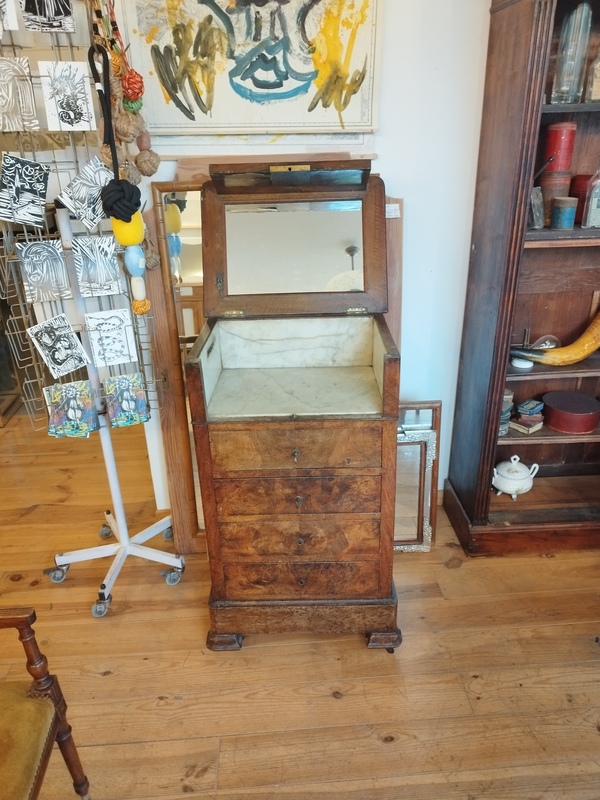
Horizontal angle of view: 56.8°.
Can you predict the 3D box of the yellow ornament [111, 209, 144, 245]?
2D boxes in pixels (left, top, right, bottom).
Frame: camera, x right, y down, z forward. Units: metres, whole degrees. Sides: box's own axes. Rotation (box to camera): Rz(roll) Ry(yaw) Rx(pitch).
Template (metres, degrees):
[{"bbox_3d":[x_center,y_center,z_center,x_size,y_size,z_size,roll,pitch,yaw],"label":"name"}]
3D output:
[{"bbox_3d":[-0.457,-0.458,1.470,0.084,0.099,0.084,-2,25,1],"label":"yellow ornament"}]

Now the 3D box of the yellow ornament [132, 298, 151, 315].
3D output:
[{"bbox_3d":[-0.449,-0.262,1.563,0.053,0.046,0.052,-1,25,1],"label":"yellow ornament"}]

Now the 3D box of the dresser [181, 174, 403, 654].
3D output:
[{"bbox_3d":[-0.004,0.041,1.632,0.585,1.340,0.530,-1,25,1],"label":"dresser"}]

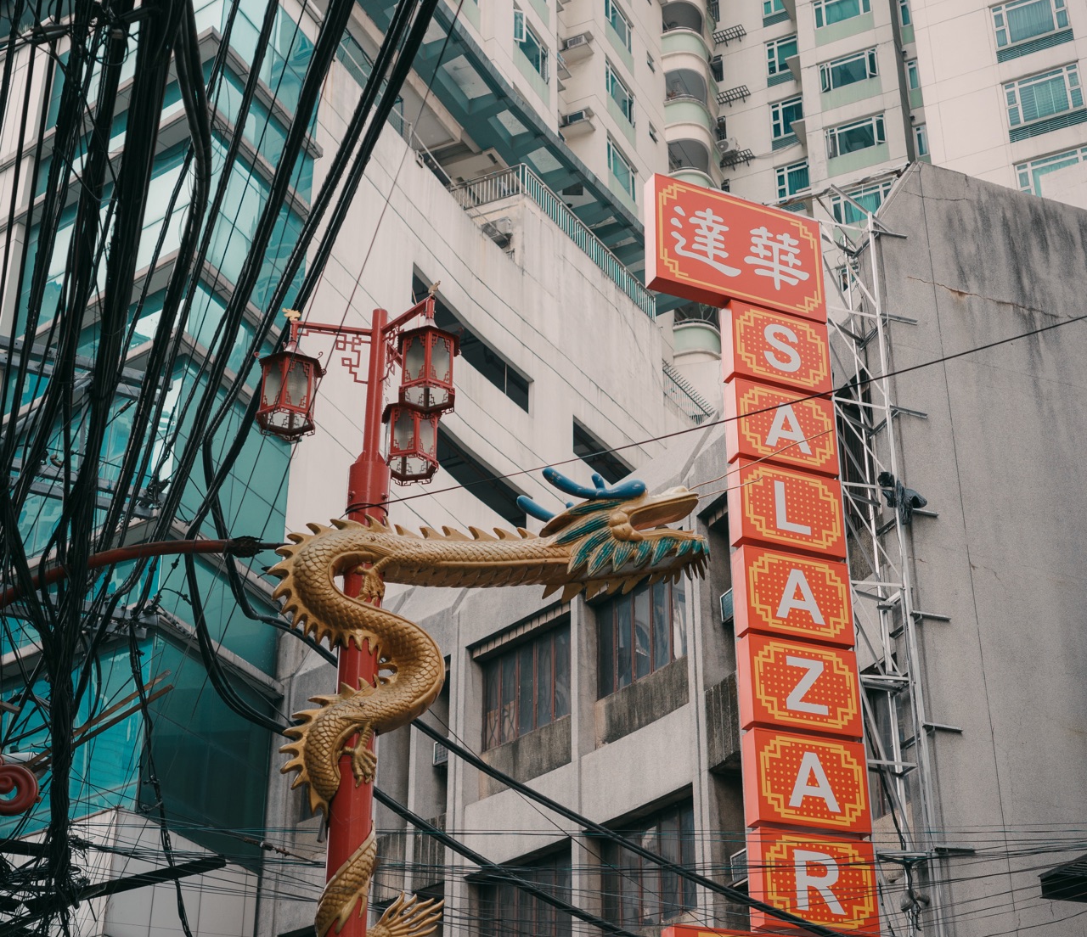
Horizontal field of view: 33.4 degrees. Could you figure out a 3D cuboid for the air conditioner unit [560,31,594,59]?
[{"bbox_3d":[1.084,-13.110,56.072,0.880,0.650,0.560,-13,-31,23],"label":"air conditioner unit"}]

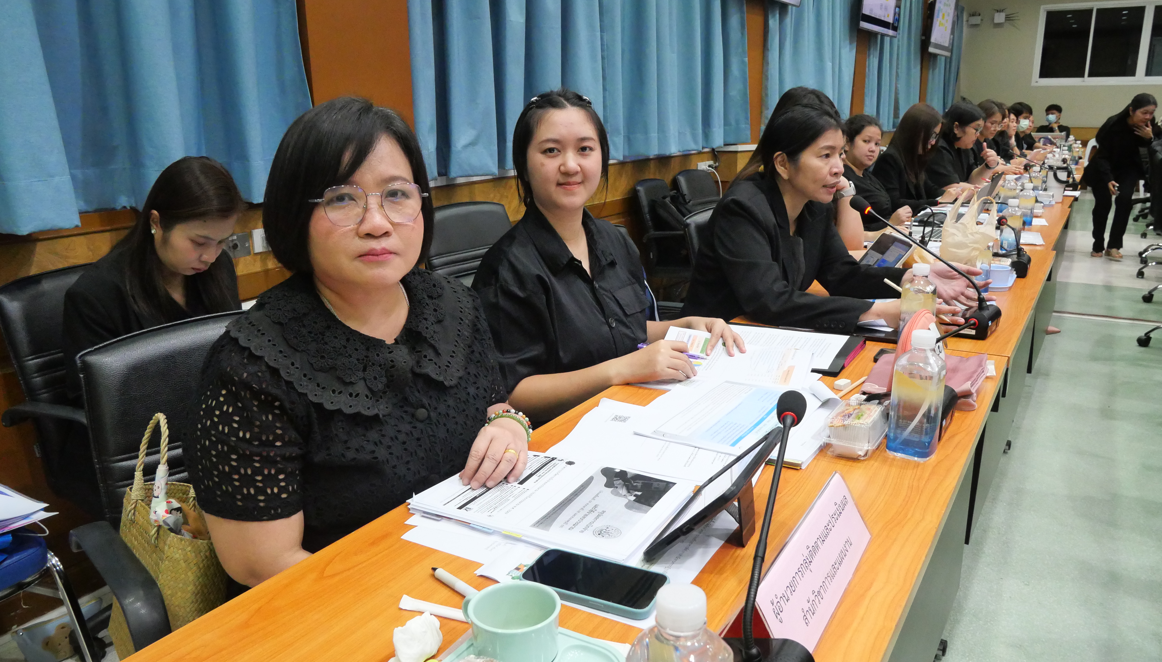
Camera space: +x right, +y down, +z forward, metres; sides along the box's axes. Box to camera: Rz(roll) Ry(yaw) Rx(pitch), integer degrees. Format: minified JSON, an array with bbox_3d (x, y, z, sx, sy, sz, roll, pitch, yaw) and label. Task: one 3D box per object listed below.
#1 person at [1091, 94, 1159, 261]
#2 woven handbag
[{"bbox_3d":[4.447,-1.254,6.324,0.450,1.310,0.520,-10,18,-30],"label":"person"},{"bbox_3d":[-0.575,0.295,1.080,0.140,0.390,0.250,-15,21,-40],"label":"woven handbag"}]

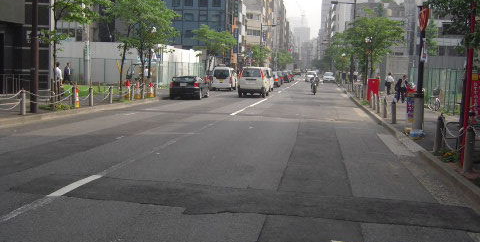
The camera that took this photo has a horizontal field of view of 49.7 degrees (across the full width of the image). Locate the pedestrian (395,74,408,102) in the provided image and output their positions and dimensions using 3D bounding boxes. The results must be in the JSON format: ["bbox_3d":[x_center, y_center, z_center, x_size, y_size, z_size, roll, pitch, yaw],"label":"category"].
[{"bbox_3d":[9.201,-1.842,29.419,0.550,1.620,0.500,-1,7,-28],"label":"pedestrian"}]

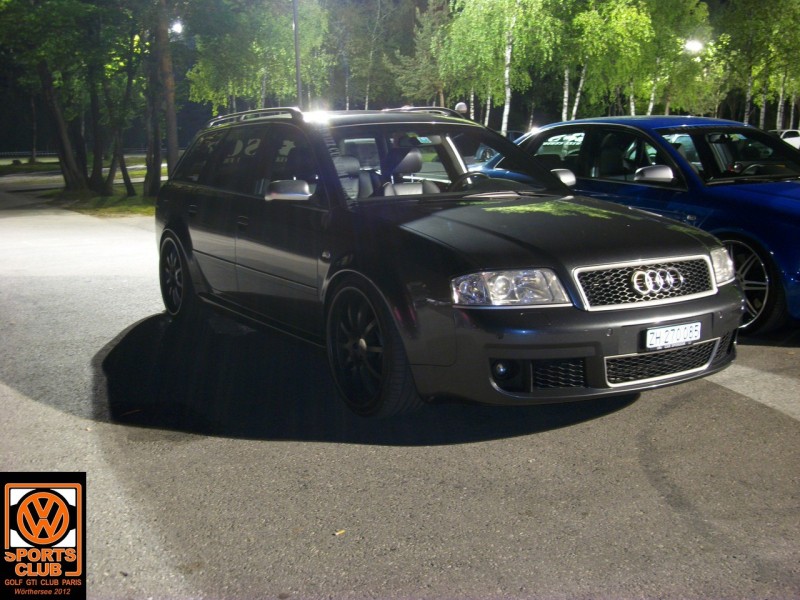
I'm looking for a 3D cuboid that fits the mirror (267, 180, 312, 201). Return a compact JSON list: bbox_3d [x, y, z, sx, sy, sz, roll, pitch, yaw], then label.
[{"bbox_3d":[-0.559,-0.557,4.907,0.235,0.105,0.150,-6,11,-29],"label":"mirror"}]

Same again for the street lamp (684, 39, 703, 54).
[{"bbox_3d":[9.072,-7.835,30.000,0.550,0.450,0.500,2,10,16],"label":"street lamp"}]

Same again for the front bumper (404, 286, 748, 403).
[{"bbox_3d":[0.940,0.142,4.161,1.790,0.430,0.610,-6,11,-29],"label":"front bumper"}]

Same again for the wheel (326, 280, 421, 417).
[{"bbox_3d":[-0.103,0.198,4.421,0.255,0.640,0.640,-6,11,-29],"label":"wheel"}]

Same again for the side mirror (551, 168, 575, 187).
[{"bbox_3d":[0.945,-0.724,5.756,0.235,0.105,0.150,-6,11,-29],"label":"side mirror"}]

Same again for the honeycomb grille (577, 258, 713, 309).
[{"bbox_3d":[1.033,-0.076,3.953,0.740,0.175,0.120,-6,11,-29],"label":"honeycomb grille"}]

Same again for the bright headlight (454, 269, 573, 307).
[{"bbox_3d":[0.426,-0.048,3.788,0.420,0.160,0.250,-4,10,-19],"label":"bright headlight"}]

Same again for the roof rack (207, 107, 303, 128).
[{"bbox_3d":[-0.947,-1.139,6.096,0.070,0.085,1.610,-6,11,-29],"label":"roof rack"}]

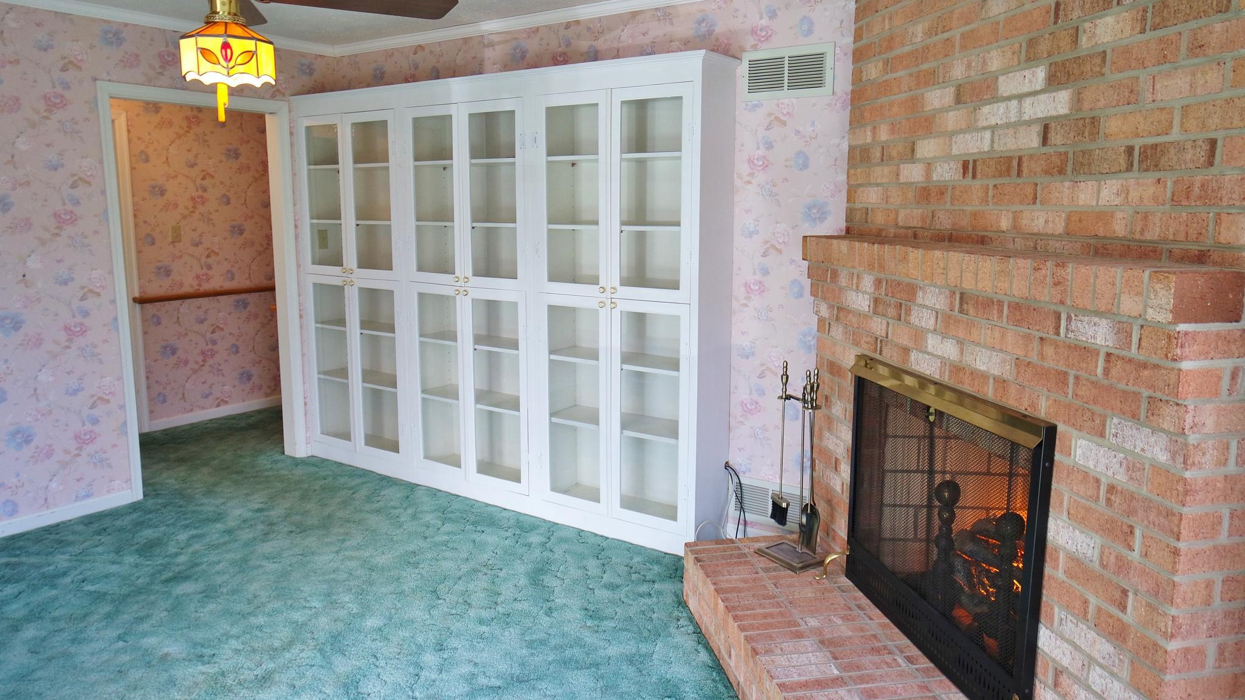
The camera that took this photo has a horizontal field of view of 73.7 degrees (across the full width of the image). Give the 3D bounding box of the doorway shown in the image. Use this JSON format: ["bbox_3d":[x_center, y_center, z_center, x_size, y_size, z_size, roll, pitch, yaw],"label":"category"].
[{"bbox_3d":[-2.288,-0.331,4.602,0.140,2.114,1.031,7,12,34],"label":"doorway"}]

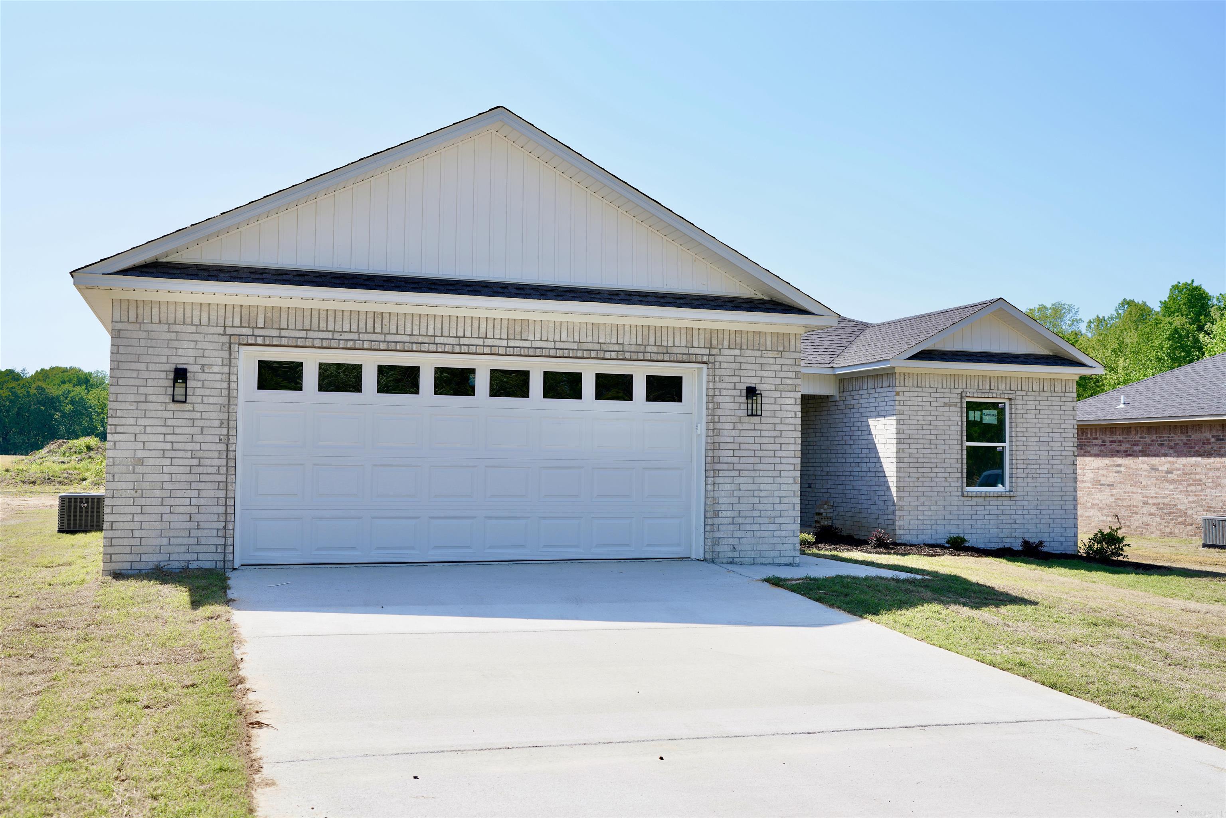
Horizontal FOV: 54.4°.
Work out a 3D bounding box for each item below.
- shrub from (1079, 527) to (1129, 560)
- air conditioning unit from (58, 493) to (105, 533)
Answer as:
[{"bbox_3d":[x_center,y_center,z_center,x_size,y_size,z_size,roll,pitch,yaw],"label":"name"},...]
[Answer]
[{"bbox_3d":[8.237,2.251,19.979,0.800,0.570,0.750,1,-3,-18],"label":"shrub"},{"bbox_3d":[-8.672,1.700,19.681,0.790,0.655,0.770,1,-3,-18],"label":"air conditioning unit"}]

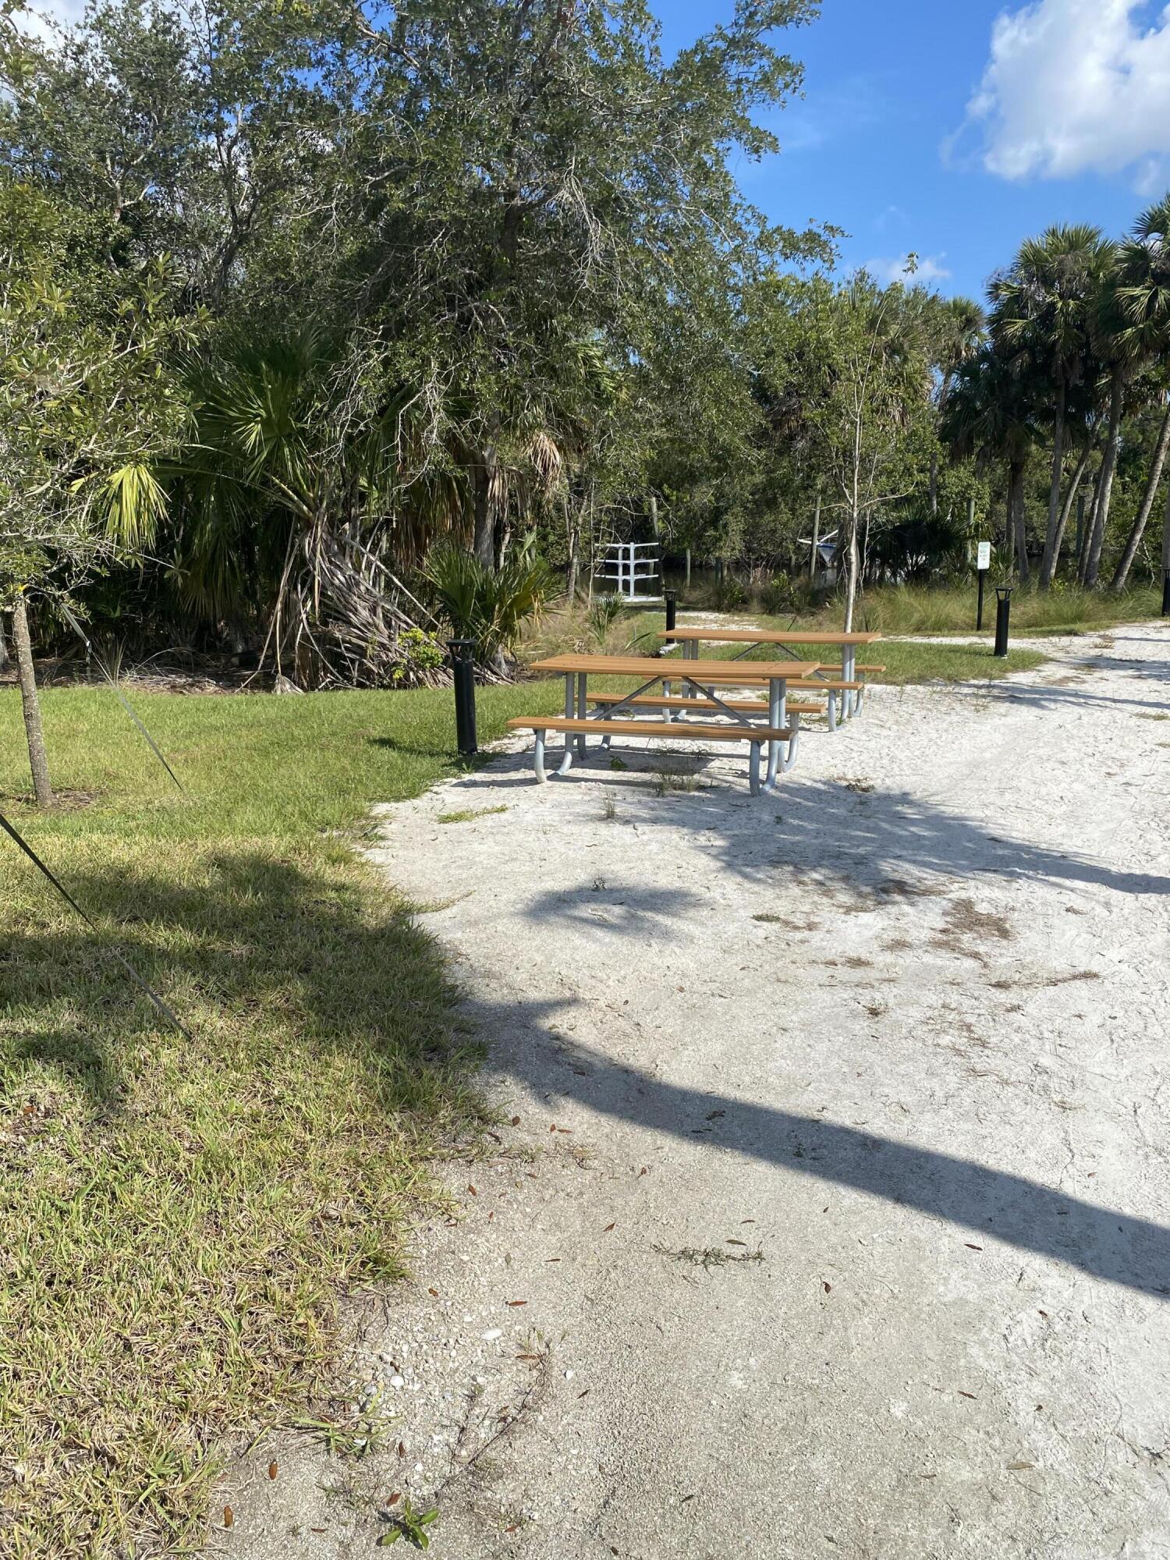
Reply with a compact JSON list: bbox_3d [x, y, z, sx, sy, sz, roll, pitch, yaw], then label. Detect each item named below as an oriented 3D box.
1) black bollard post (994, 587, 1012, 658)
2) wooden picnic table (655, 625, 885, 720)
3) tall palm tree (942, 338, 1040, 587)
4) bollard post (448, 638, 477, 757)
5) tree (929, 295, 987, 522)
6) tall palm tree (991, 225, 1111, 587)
[{"bbox_3d":[5.467,-2.049,15.300,0.220,0.880,0.220,-1,12,0],"label":"black bollard post"},{"bbox_3d":[1.627,-0.925,10.475,1.870,0.760,1.530,4,13,21],"label":"wooden picnic table"},{"bbox_3d":[10.612,-8.090,30.500,2.600,6.218,2.600,-1,12,0],"label":"tall palm tree"},{"bbox_3d":[-0.924,-0.638,9.098,0.220,0.880,0.220,-1,12,0],"label":"bollard post"},{"bbox_3d":[12.393,-11.358,39.000,2.400,9.310,2.400,-1,12,0],"label":"tree"},{"bbox_3d":[12.334,-9.770,31.000,3.200,9.560,3.200,-1,12,0],"label":"tall palm tree"}]

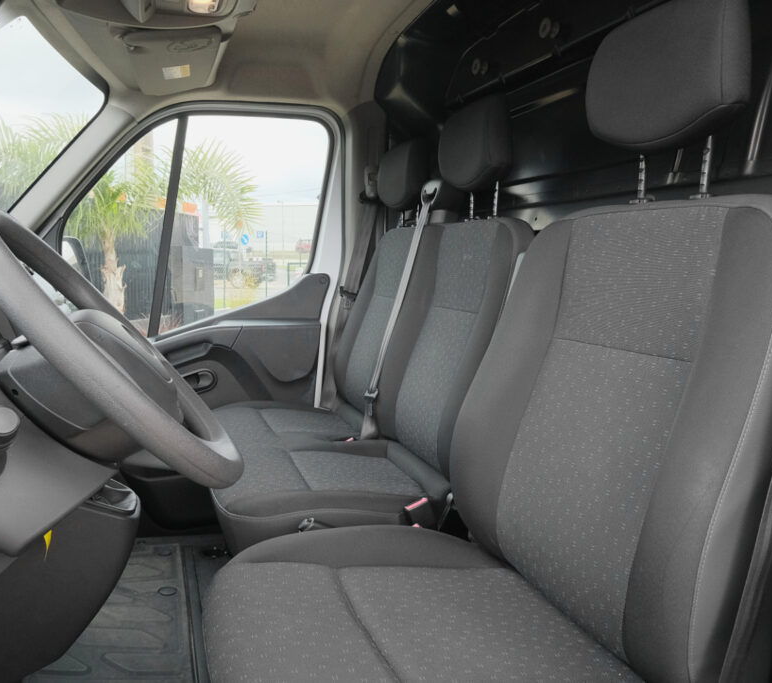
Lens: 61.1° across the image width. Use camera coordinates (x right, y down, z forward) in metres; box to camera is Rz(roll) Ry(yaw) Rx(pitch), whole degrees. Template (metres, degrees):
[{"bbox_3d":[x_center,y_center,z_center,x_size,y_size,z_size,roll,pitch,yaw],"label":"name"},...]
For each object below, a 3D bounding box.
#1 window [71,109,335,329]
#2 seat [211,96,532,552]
[{"bbox_3d":[-0.579,-0.374,2.107,0.840,0.710,0.060,-3,14,-21],"label":"window"},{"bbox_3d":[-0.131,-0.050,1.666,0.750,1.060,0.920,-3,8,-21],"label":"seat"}]

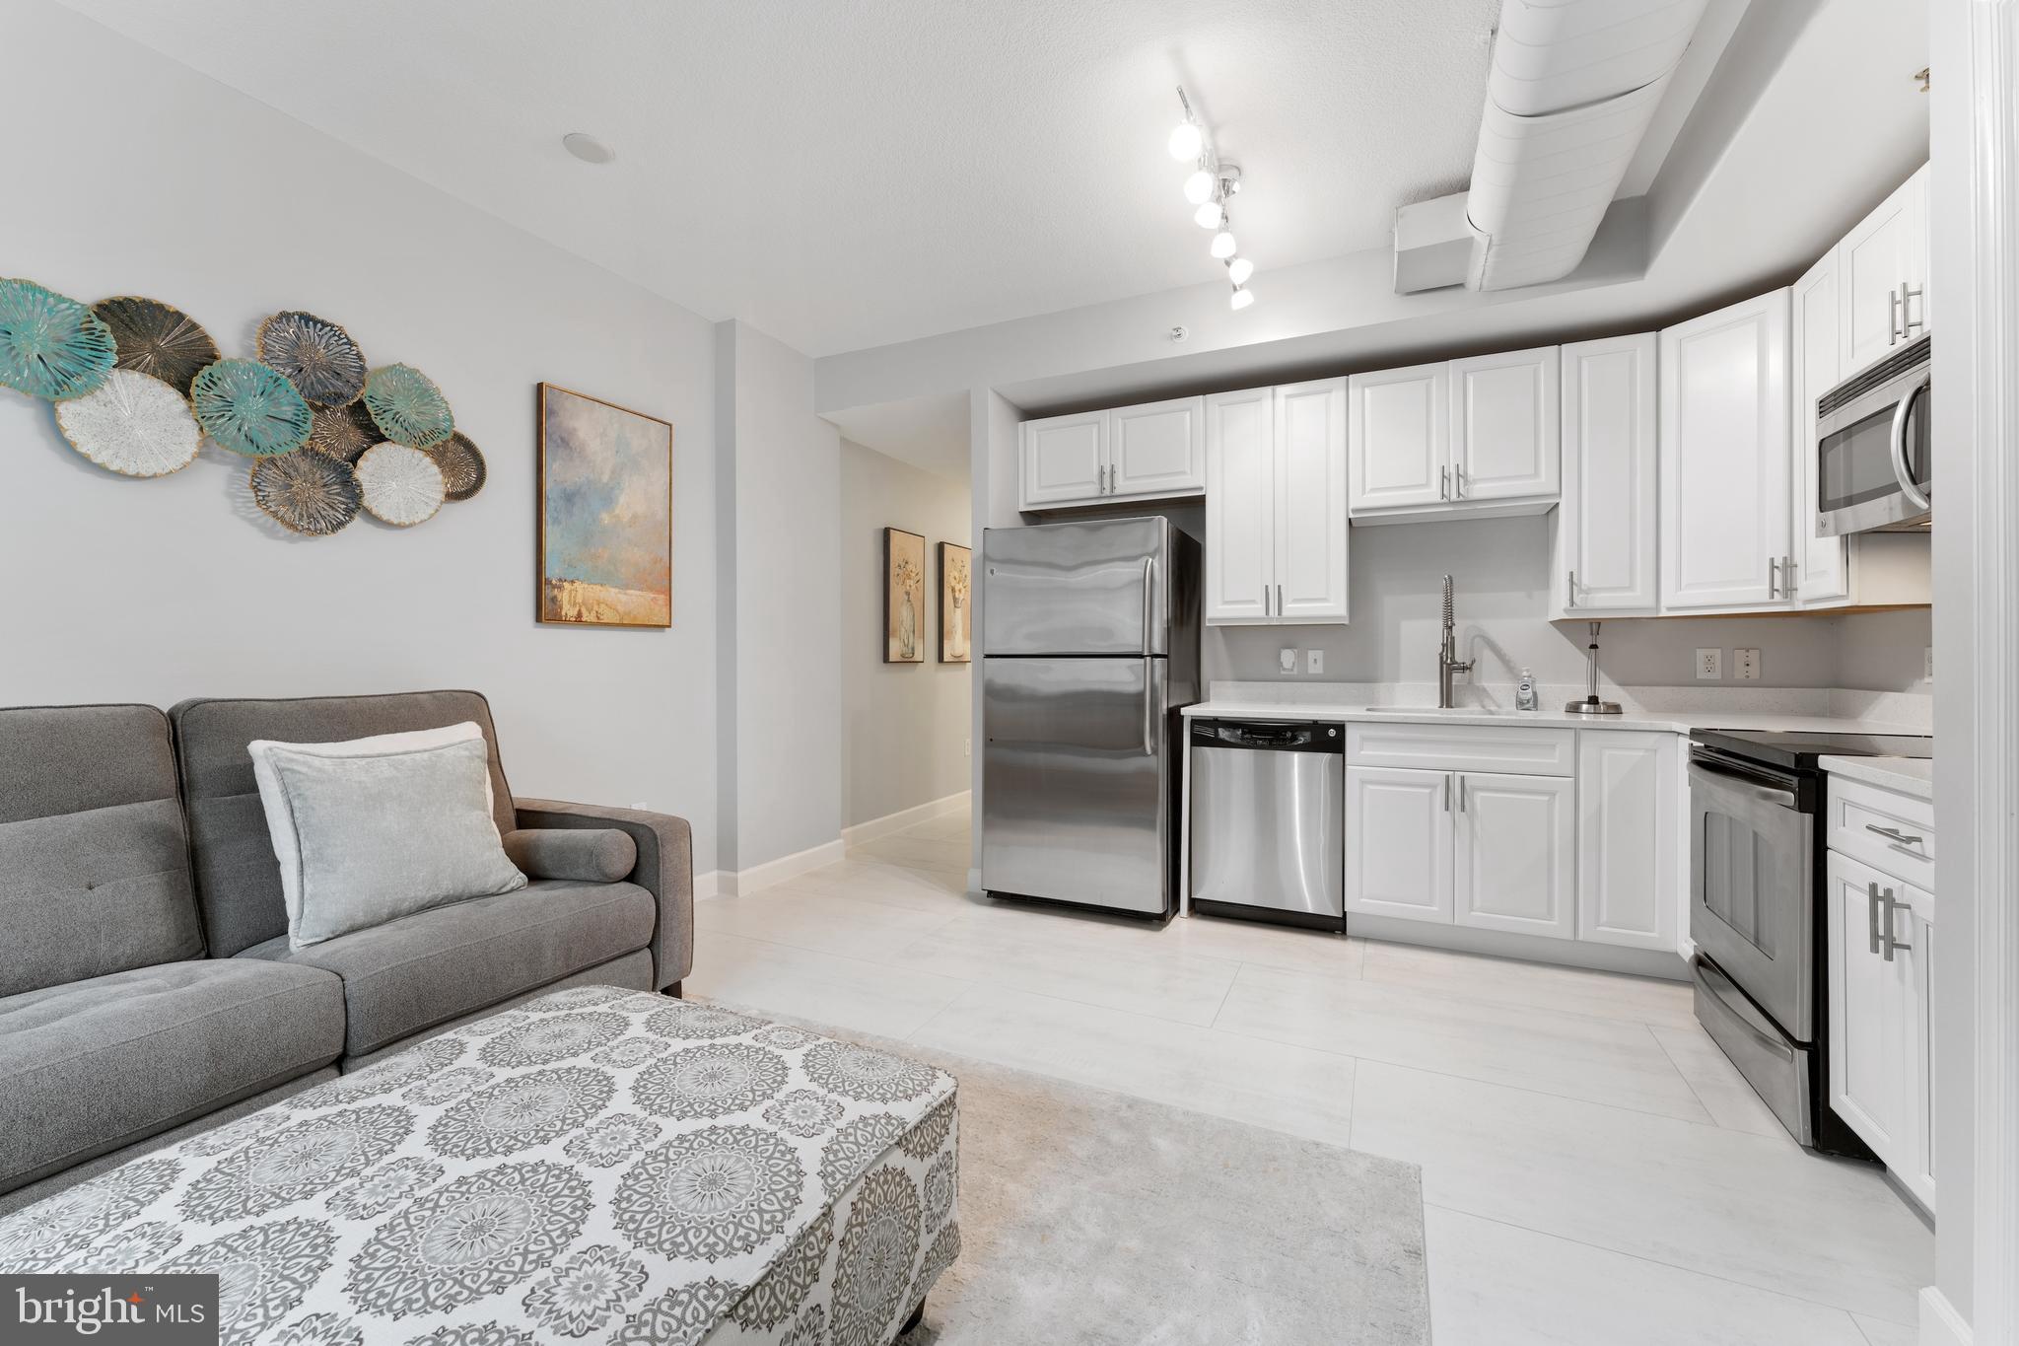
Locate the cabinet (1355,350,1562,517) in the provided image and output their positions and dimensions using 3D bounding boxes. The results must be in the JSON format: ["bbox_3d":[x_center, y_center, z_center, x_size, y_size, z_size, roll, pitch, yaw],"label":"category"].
[{"bbox_3d":[1.879,-0.975,3.374,0.757,0.619,0.320,0,0,26],"label":"cabinet"}]

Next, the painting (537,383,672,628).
[{"bbox_3d":[-1.656,-0.651,3.264,0.038,0.912,0.590,0,0,26],"label":"painting"}]

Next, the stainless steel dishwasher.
[{"bbox_3d":[1.188,0.642,3.532,0.612,0.874,0.598,0,1,26],"label":"stainless steel dishwasher"}]

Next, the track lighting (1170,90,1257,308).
[{"bbox_3d":[0.691,-1.564,2.603,0.190,0.225,1.170,0,0,26],"label":"track lighting"}]

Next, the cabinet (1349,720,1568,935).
[{"bbox_3d":[1.816,0.584,3.244,0.754,0.780,0.625,0,0,26],"label":"cabinet"}]

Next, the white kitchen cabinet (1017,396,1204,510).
[{"bbox_3d":[0.552,-1.060,4.000,0.952,0.450,0.321,0,1,26],"label":"white kitchen cabinet"}]

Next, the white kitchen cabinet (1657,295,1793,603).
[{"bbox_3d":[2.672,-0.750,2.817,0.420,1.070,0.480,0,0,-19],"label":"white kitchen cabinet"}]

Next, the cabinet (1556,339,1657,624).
[{"bbox_3d":[2.361,-0.749,3.144,0.301,1.065,0.320,0,0,26],"label":"cabinet"}]

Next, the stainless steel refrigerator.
[{"bbox_3d":[0.413,0.208,3.713,0.844,1.720,0.750,0,0,26],"label":"stainless steel refrigerator"}]

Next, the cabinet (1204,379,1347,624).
[{"bbox_3d":[1.261,-0.753,3.671,0.610,1.070,0.320,0,0,26],"label":"cabinet"}]

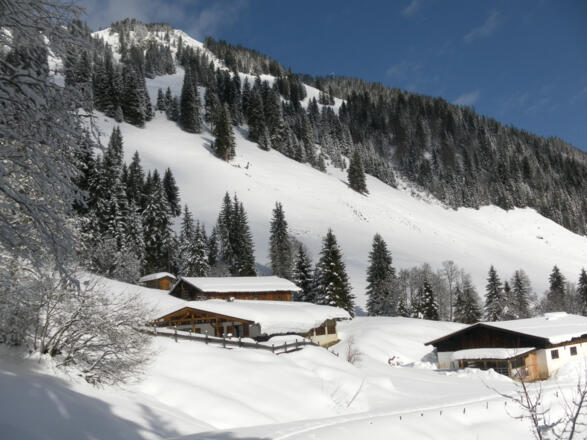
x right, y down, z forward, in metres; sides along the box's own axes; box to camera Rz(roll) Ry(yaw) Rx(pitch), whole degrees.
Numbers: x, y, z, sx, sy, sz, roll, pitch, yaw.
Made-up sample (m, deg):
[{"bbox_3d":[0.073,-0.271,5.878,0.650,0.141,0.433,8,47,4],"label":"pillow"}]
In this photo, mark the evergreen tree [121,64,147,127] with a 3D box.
[{"bbox_3d":[-57.030,-44.450,211.500,8.930,22.940,8.930,-2,-7,0],"label":"evergreen tree"}]

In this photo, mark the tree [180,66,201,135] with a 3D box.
[{"bbox_3d":[-36.730,-43.060,211.590,8.240,24.410,8.240,-2,-7,0],"label":"tree"}]

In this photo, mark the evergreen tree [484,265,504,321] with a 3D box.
[{"bbox_3d":[44.712,16.239,132.000,4.450,12.680,4.450,0,-6,0],"label":"evergreen tree"}]

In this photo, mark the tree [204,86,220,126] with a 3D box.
[{"bbox_3d":[-29.080,-40.250,213.040,5.540,15.980,5.540,-2,-7,0],"label":"tree"}]

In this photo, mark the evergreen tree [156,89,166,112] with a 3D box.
[{"bbox_3d":[-68.959,-62.951,310.000,5.220,11.490,5.220,0,-6,0],"label":"evergreen tree"}]

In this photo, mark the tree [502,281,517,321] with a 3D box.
[{"bbox_3d":[50.233,18.837,138.000,3.260,9.530,3.260,0,-6,0],"label":"tree"}]

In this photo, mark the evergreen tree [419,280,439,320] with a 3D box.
[{"bbox_3d":[22.850,13.700,100.450,3.270,6.880,3.270,-2,-7,0],"label":"evergreen tree"}]

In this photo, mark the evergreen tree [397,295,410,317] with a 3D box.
[{"bbox_3d":[22.245,17.290,120.000,2.830,4.450,2.830,0,-6,0],"label":"evergreen tree"}]

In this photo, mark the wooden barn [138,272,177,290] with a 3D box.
[{"bbox_3d":[-25.669,11.702,112.000,5.400,3.500,4.800,-4,-7,35],"label":"wooden barn"}]

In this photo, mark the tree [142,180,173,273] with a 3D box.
[{"bbox_3d":[-23.170,1.360,101.070,4.900,16.470,4.900,-2,-7,0],"label":"tree"}]

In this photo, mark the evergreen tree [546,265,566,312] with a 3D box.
[{"bbox_3d":[64.265,17.105,145.000,4.890,12.460,4.890,0,-6,0],"label":"evergreen tree"}]

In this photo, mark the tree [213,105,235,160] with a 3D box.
[{"bbox_3d":[-23.410,-30.090,201.320,7.850,20.260,7.850,-2,-7,0],"label":"tree"}]

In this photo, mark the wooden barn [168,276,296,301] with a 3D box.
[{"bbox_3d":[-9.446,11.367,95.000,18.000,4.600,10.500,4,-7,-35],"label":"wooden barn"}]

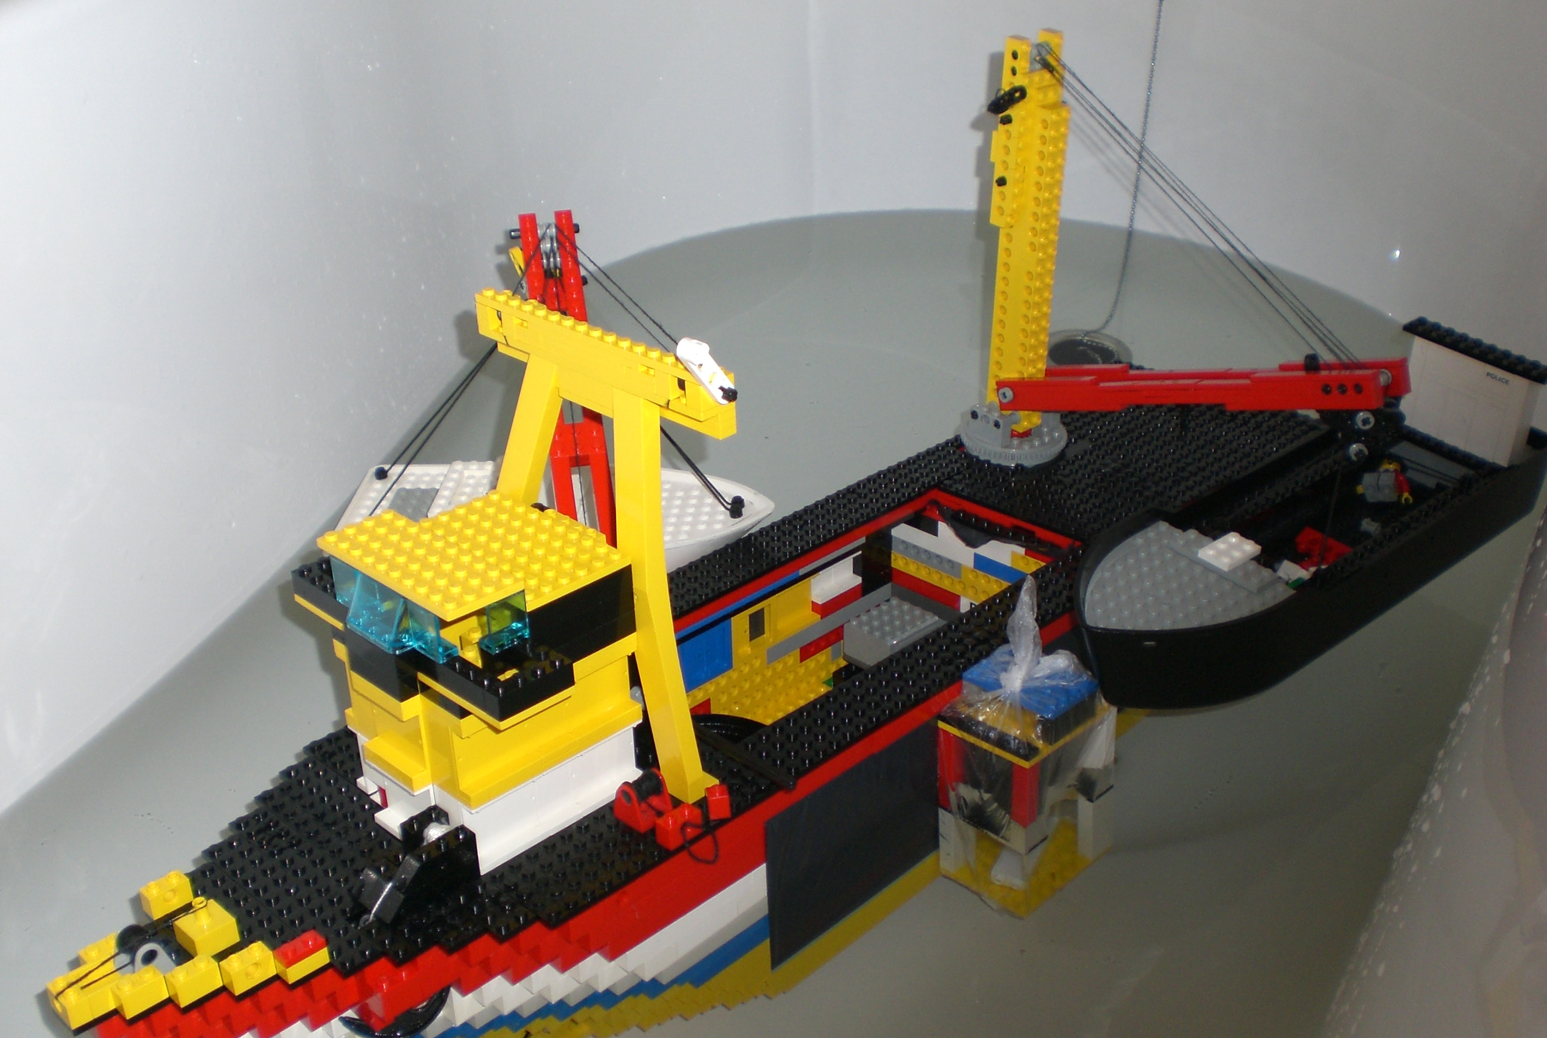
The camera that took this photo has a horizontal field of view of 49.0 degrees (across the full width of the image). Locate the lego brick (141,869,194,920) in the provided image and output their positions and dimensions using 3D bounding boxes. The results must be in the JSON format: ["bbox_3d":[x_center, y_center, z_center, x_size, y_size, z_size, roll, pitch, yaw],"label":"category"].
[{"bbox_3d":[-0.214,0.132,0.599,0.008,0.011,0.016,23,35,39],"label":"lego brick"}]

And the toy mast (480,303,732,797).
[{"bbox_3d":[-0.064,0.010,0.645,0.149,0.183,0.016,23,35,39],"label":"toy mast"}]

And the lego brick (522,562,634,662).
[{"bbox_3d":[-0.071,0.036,0.607,0.009,0.028,0.048,23,35,39],"label":"lego brick"}]

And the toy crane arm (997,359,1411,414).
[{"bbox_3d":[0.203,-0.065,0.836,0.031,0.016,0.227,-22,16,-35],"label":"toy crane arm"}]

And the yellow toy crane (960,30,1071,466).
[{"bbox_3d":[0.134,-0.140,0.889,0.059,0.223,0.059,-22,36,-35],"label":"yellow toy crane"}]

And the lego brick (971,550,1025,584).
[{"bbox_3d":[0.124,0.028,0.874,0.046,0.010,0.008,23,35,39],"label":"lego brick"}]

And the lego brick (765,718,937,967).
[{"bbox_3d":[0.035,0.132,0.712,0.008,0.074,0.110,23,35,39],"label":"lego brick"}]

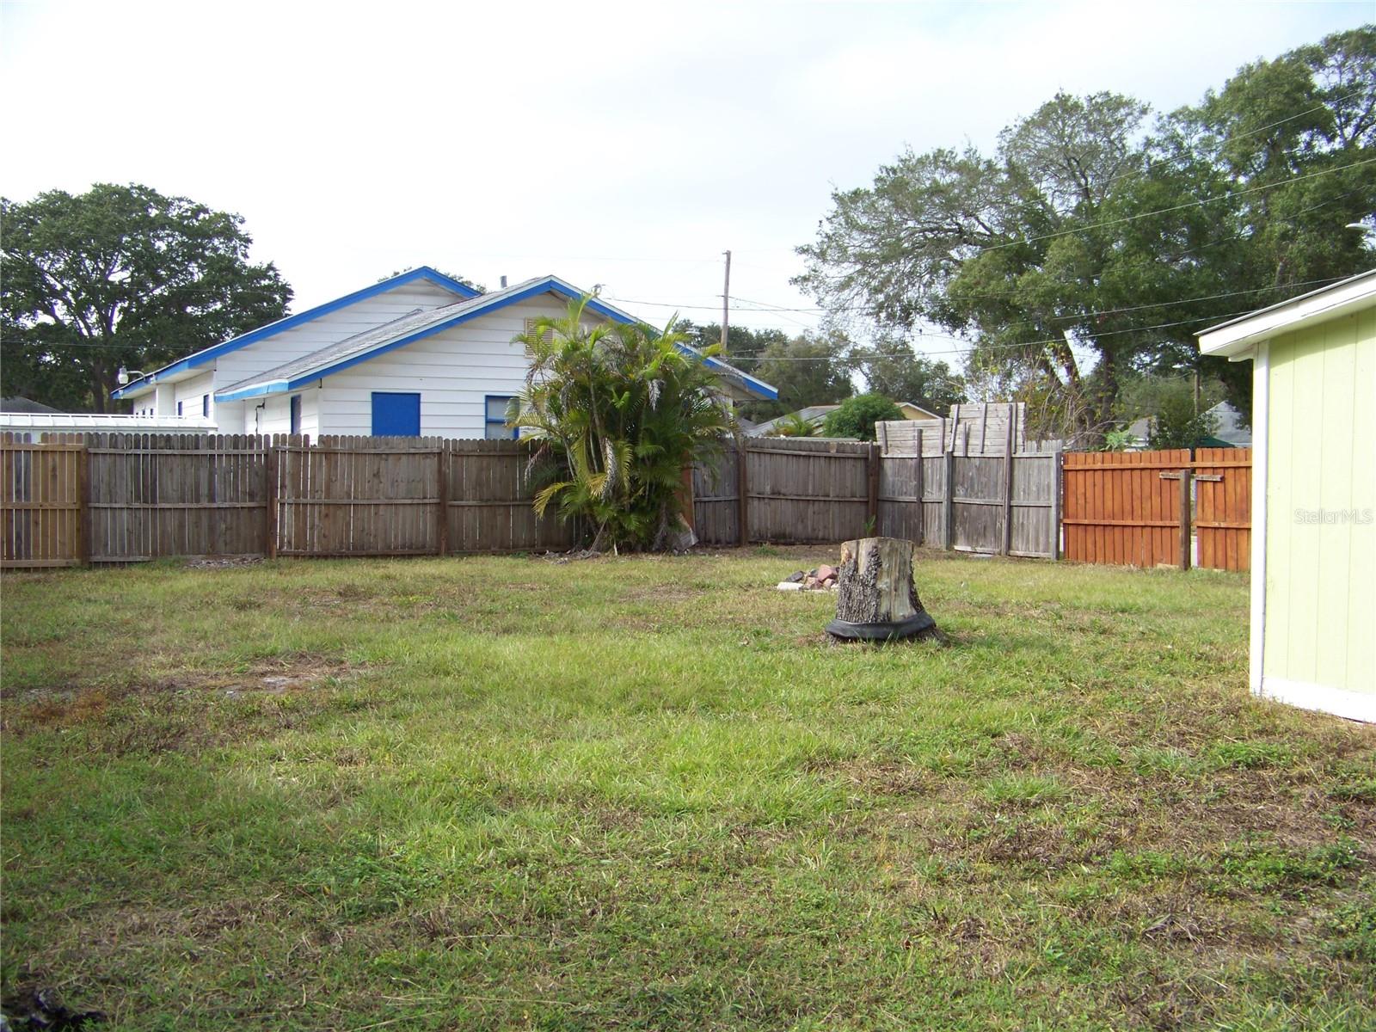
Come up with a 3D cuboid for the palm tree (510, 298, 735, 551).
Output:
[{"bbox_3d":[-0.970,-1.370,21.350,3.350,3.800,3.100,0,2,0],"label":"palm tree"}]

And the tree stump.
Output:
[{"bbox_3d":[1.630,0.620,12.050,0.950,0.860,0.900,0,2,0],"label":"tree stump"}]

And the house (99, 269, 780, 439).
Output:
[{"bbox_3d":[-8.700,-3.300,39.800,11.600,6.300,26.000,-1,3,-27],"label":"house"}]

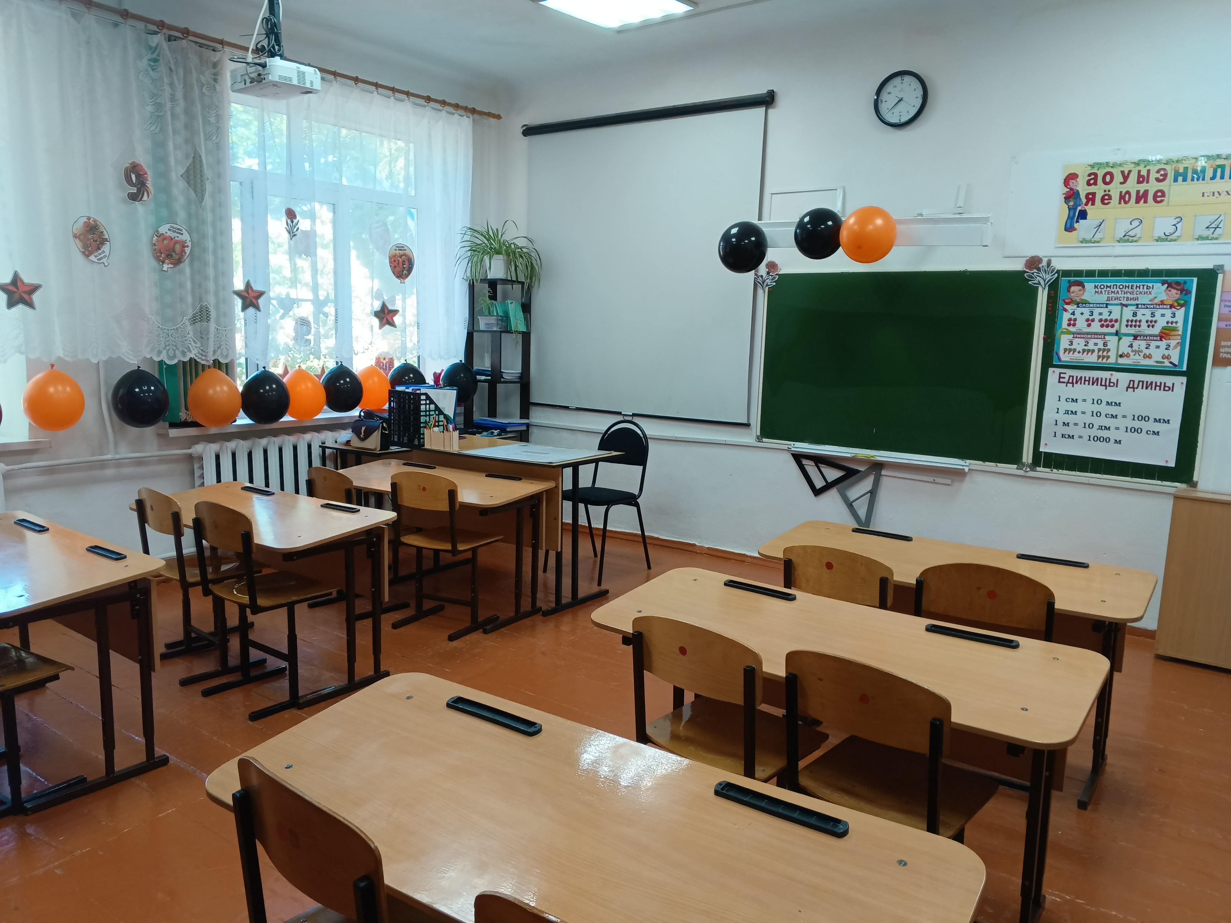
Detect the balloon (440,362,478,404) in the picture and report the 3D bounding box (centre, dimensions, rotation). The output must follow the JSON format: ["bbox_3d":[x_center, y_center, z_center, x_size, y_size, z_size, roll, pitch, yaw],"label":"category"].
[{"bbox_3d":[-1.086,-0.546,5.943,0.250,0.290,0.250,1,9,0],"label":"balloon"}]

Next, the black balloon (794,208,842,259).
[{"bbox_3d":[1.077,-1.207,4.520,0.260,0.275,0.260,7,11,35],"label":"black balloon"}]

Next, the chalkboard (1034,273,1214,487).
[{"bbox_3d":[2.379,-0.407,4.023,0.715,1.000,0.035,7,11,33],"label":"chalkboard"}]

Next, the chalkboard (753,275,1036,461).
[{"bbox_3d":[1.475,-0.521,4.653,1.500,1.000,0.040,7,11,35],"label":"chalkboard"}]

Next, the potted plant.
[{"bbox_3d":[-0.812,-1.432,5.952,0.570,0.470,0.520,0,9,-8],"label":"potted plant"}]

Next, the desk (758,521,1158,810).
[{"bbox_3d":[1.121,0.656,2.961,1.200,0.674,0.505,7,11,36],"label":"desk"}]

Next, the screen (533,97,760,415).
[{"bbox_3d":[0.114,-1.258,5.582,1.830,1.900,0.070,8,11,34],"label":"screen"}]

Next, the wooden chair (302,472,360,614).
[{"bbox_3d":[-1.287,0.375,4.330,0.390,0.740,0.430,8,11,34],"label":"wooden chair"}]

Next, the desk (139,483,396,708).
[{"bbox_3d":[-1.476,0.515,3.545,1.200,0.686,0.505,7,11,35],"label":"desk"}]

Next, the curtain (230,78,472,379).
[{"bbox_3d":[-1.498,-1.349,5.059,0.110,1.638,1.575,9,12,40],"label":"curtain"}]

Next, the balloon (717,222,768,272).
[{"bbox_3d":[0.716,-1.200,4.786,0.265,0.280,0.265,1,9,0],"label":"balloon"}]

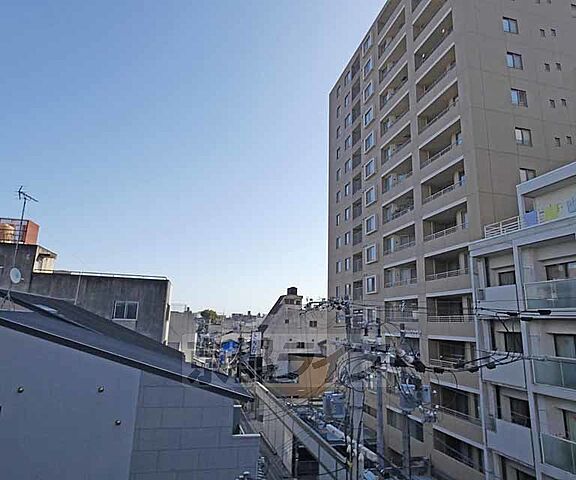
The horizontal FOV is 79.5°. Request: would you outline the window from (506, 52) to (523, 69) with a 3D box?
[{"bbox_3d":[16.105,-12.668,24.614,1.220,1.217,0.150,5,-13,-14],"label":"window"}]

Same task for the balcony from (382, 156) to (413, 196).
[{"bbox_3d":[10.028,-5.622,30.544,1.300,1.800,4.900,5,-13,-13],"label":"balcony"}]

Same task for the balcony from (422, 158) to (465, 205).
[{"bbox_3d":[11.457,-3.953,24.965,1.000,1.695,4.539,5,-13,-14],"label":"balcony"}]

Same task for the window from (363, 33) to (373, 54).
[{"bbox_3d":[8.876,-21.567,38.534,0.150,1.450,1.856,5,-13,-14],"label":"window"}]

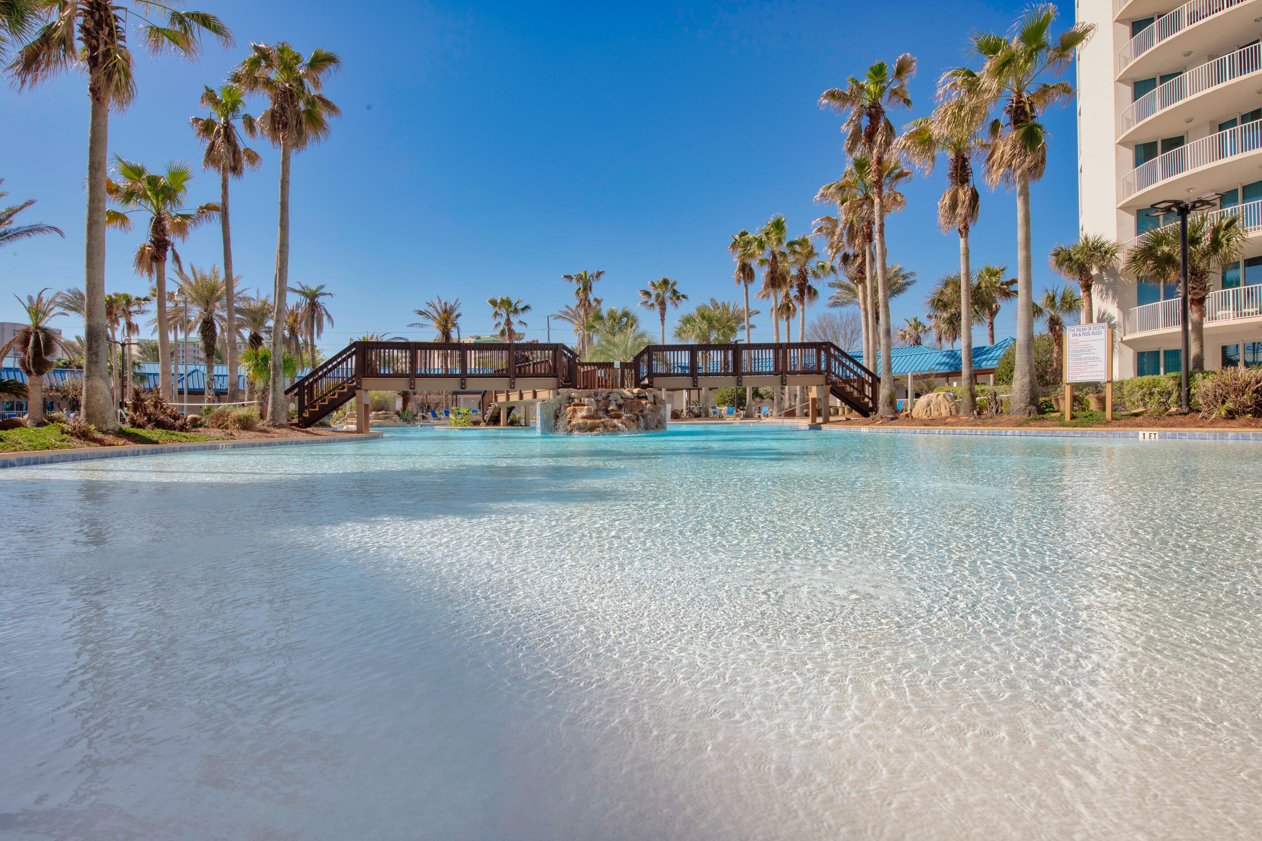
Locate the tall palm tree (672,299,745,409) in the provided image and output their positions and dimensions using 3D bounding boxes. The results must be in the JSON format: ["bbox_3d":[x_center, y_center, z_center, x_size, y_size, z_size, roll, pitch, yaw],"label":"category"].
[{"bbox_3d":[4.679,-3.761,40.000,4.200,7.050,4.200,-1,0,0],"label":"tall palm tree"}]

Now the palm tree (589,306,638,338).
[{"bbox_3d":[-0.959,-3.315,37.000,2.900,6.083,2.800,-1,0,0],"label":"palm tree"}]

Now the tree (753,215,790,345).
[{"bbox_3d":[8.681,-6.386,40.534,2.586,12.294,2.586,-1,0,0],"label":"tree"}]

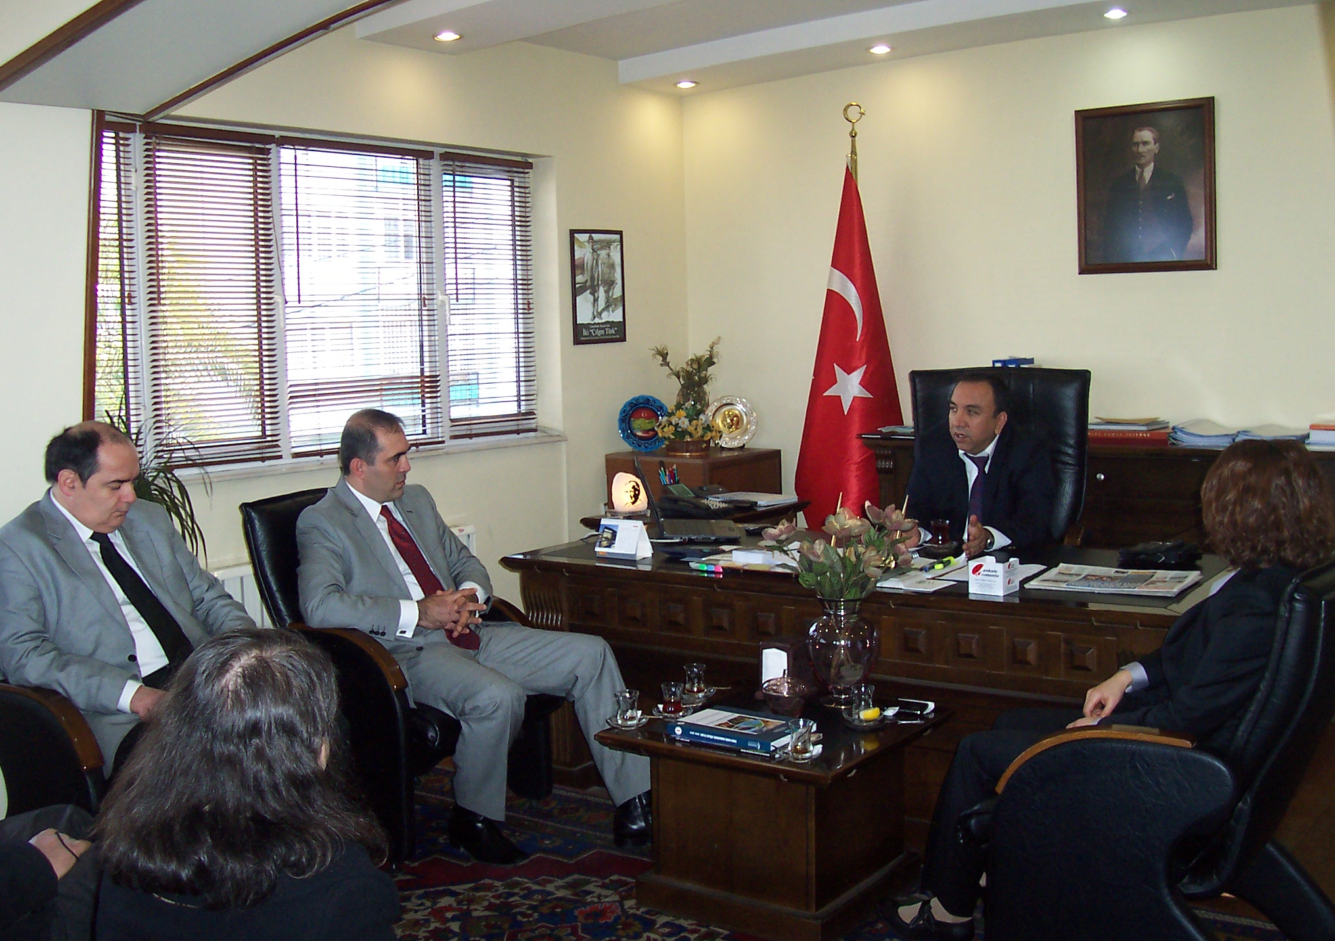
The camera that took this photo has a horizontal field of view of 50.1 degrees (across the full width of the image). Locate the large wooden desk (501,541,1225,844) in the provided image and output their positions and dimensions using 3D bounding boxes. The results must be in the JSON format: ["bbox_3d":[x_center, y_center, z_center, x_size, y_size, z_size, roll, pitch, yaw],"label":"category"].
[{"bbox_3d":[0.675,0.642,4.439,2.190,0.735,1.030,2,6,34],"label":"large wooden desk"}]

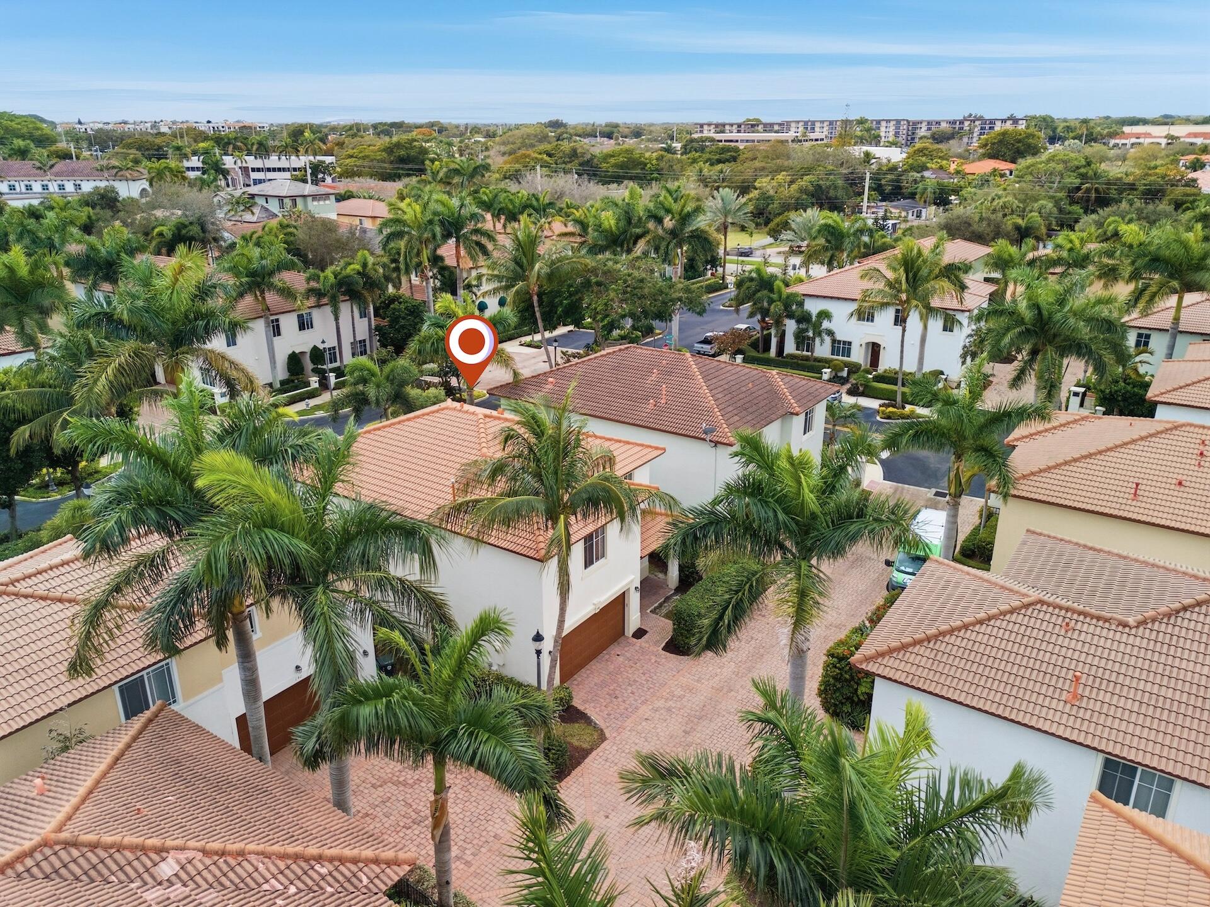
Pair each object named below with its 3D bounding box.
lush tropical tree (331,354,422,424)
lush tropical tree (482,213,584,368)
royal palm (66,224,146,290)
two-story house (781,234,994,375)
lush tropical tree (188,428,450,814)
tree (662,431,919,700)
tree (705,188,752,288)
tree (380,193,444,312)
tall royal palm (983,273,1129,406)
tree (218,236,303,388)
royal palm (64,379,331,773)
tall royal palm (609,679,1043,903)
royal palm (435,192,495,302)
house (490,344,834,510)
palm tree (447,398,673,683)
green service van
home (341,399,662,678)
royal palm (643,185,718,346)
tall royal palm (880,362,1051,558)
[{"bbox_3d":[-17.482,-4.841,65.209,6.870,5.560,6.670,0,20,0],"label":"lush tropical tree"},{"bbox_3d":[-5.826,-13.962,73.436,8.500,13.690,8.500,-2,21,-4],"label":"lush tropical tree"},{"bbox_3d":[-46.670,-15.561,79.692,6.300,12.220,6.300,-12,24,-28],"label":"royal palm"},{"bbox_3d":[28.720,-14.755,85.782,18.180,8.690,14.640,9,22,23],"label":"two-story house"},{"bbox_3d":[-7.787,5.608,23.732,6.530,12.590,6.530,-8,22,-20],"label":"lush tropical tree"},{"bbox_3d":[6.035,5.957,27.656,7.880,13.130,7.680,0,20,0],"label":"tree"},{"bbox_3d":[17.794,-30.856,120.079,6.770,13.130,6.670,0,20,0],"label":"tree"},{"bbox_3d":[-20.613,-21.247,92.346,6.510,13.810,6.510,-4,21,-12],"label":"tree"},{"bbox_3d":[32.960,-7.814,61.555,8.990,10.680,8.990,11,24,27],"label":"tall royal palm"},{"bbox_3d":[-27.449,-11.224,68.051,6.170,12.420,6.170,-8,22,-21],"label":"tree"},{"bbox_3d":[-13.319,5.159,28.823,8.180,13.840,8.080,0,20,0],"label":"royal palm"},{"bbox_3d":[4.474,11.147,16.575,7.580,11.720,7.370,0,20,0],"label":"tall royal palm"},{"bbox_3d":[-17.160,-23.953,101.911,7.070,13.640,7.070,0,20,0],"label":"royal palm"},{"bbox_3d":[3.839,-2.392,51.115,16.400,8.000,13.300,14,25,33],"label":"house"},{"bbox_3d":[-1.977,4.266,32.735,8.280,12.520,8.080,0,20,0],"label":"palm tree"},{"bbox_3d":[15.099,4.930,39.648,2.080,2.500,5.600,12,24,29],"label":"green service van"},{"bbox_3d":[-5.931,2.191,43.237,17.370,8.690,13.740,13,24,32],"label":"home"},{"bbox_3d":[7.140,-17.311,80.116,6.770,15.180,6.770,2,21,5],"label":"royal palm"},{"bbox_3d":[16.805,0.729,39.804,7.010,10.240,7.010,9,23,23],"label":"tall royal palm"}]

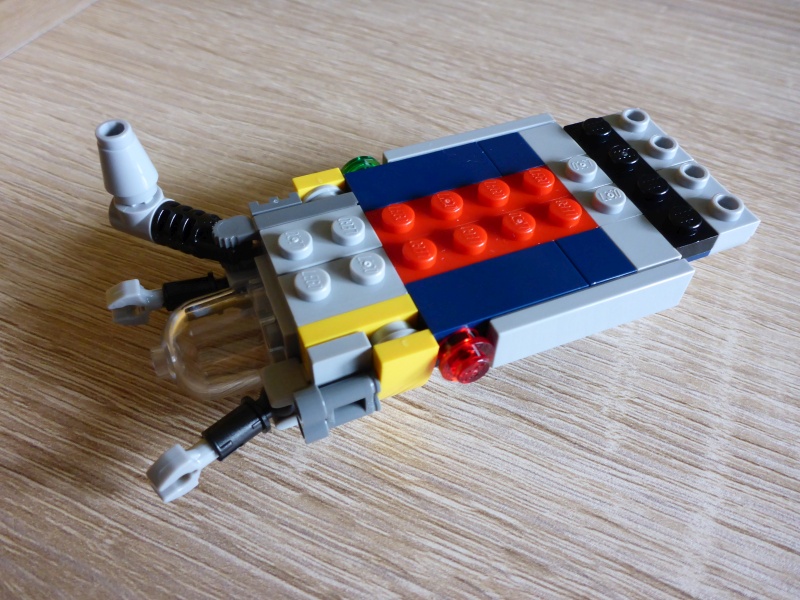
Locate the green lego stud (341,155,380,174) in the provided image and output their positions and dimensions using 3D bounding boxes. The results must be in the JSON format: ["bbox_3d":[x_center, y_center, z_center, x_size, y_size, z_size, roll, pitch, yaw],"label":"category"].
[{"bbox_3d":[-0.007,-0.021,0.111,0.008,0.008,0.005,-17,53,-14],"label":"green lego stud"}]

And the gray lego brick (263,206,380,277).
[{"bbox_3d":[-0.012,-0.008,0.096,0.016,0.007,0.010,-17,53,-16],"label":"gray lego brick"}]

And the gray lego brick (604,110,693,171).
[{"bbox_3d":[0.043,-0.027,0.113,0.008,0.006,0.016,-17,53,-14],"label":"gray lego brick"}]

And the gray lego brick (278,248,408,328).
[{"bbox_3d":[-0.008,-0.001,0.091,0.016,0.007,0.010,-17,53,-16],"label":"gray lego brick"}]

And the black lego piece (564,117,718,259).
[{"bbox_3d":[0.038,-0.019,0.106,0.008,0.005,0.032,-17,53,-14],"label":"black lego piece"}]

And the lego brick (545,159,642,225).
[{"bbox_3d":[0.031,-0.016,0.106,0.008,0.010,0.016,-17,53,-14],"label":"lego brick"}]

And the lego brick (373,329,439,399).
[{"bbox_3d":[0.001,0.009,0.086,0.008,0.008,0.003,-17,53,-16],"label":"lego brick"}]

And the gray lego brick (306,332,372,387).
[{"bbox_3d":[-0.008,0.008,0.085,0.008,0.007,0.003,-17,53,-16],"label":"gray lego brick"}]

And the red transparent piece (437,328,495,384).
[{"bbox_3d":[0.009,0.008,0.087,0.008,0.008,0.005,-17,53,-14],"label":"red transparent piece"}]

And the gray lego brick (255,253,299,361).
[{"bbox_3d":[-0.017,0.001,0.095,0.003,0.008,0.016,-17,53,-16],"label":"gray lego brick"}]

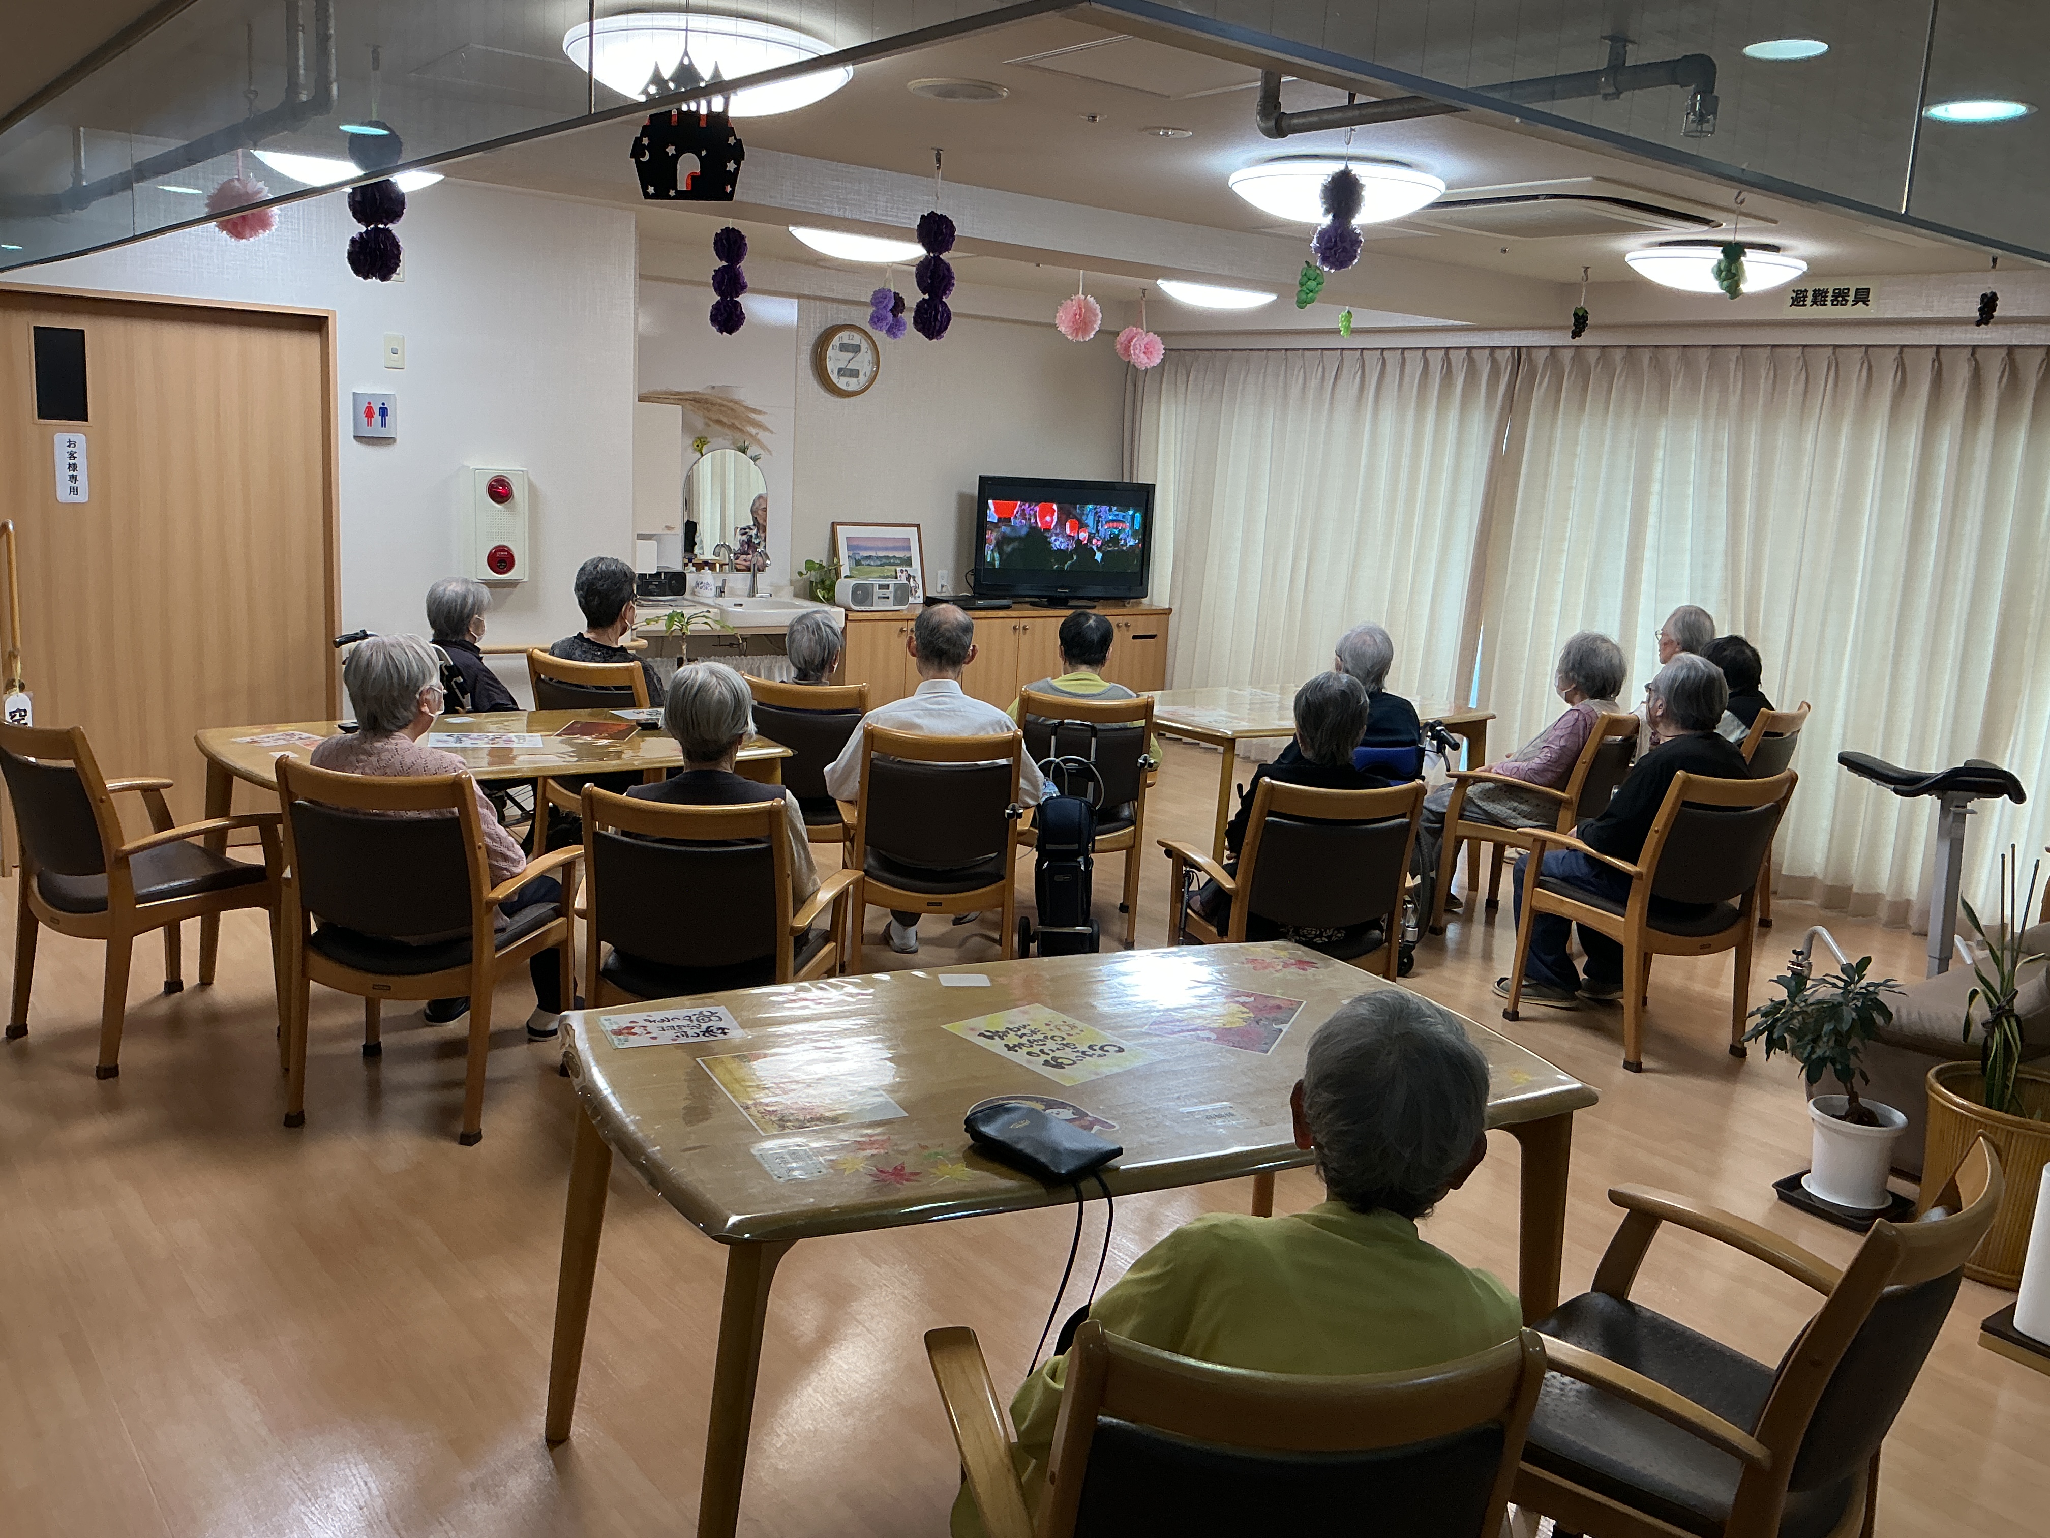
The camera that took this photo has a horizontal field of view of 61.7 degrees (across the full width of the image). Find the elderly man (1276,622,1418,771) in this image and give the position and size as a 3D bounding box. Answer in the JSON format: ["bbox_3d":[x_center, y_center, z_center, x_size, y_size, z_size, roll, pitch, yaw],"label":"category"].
[{"bbox_3d":[0.930,0.019,5.526,0.507,1.035,0.771,-2,12,-27],"label":"elderly man"}]

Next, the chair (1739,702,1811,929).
[{"bbox_3d":[2.564,0.160,6.449,0.600,0.865,0.600,13,14,40],"label":"chair"}]

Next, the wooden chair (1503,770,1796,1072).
[{"bbox_3d":[1.762,0.365,4.793,0.584,0.815,0.536,-1,12,-24],"label":"wooden chair"}]

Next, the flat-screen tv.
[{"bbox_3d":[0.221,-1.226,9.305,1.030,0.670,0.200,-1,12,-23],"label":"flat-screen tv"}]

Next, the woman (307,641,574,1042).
[{"bbox_3d":[-1.294,0.192,4.002,0.507,1.066,0.822,5,11,9],"label":"woman"}]

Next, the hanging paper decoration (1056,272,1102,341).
[{"bbox_3d":[0.252,-2.181,8.077,0.211,0.346,0.200,4,11,0],"label":"hanging paper decoration"}]

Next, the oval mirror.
[{"bbox_3d":[-1.435,-1.253,8.299,0.460,0.580,0.030,-5,14,-38],"label":"oval mirror"}]

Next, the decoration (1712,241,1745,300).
[{"bbox_3d":[1.976,-1.400,4.827,0.090,0.161,0.090,8,12,21],"label":"decoration"}]

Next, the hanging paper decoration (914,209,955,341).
[{"bbox_3d":[-0.261,-1.410,4.907,0.114,0.362,0.114,3,11,0],"label":"hanging paper decoration"}]

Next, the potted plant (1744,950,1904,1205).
[{"bbox_3d":[1.872,0.711,4.021,0.360,0.571,0.340,9,12,26],"label":"potted plant"}]

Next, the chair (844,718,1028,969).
[{"bbox_3d":[-0.246,0.251,4.717,0.584,0.815,0.536,3,11,-4],"label":"chair"}]

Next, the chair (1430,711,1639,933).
[{"bbox_3d":[1.762,0.169,5.829,0.536,0.815,0.584,11,13,35],"label":"chair"}]

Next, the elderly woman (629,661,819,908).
[{"bbox_3d":[-0.667,0.279,4.033,0.470,1.110,0.680,4,11,4],"label":"elderly woman"}]

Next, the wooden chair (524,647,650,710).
[{"bbox_3d":[-1.411,0.002,6.033,0.560,0.830,0.570,7,11,18],"label":"wooden chair"}]

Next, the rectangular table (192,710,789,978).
[{"bbox_3d":[-1.511,0.268,4.939,1.500,0.700,0.920,-4,13,-36],"label":"rectangular table"}]

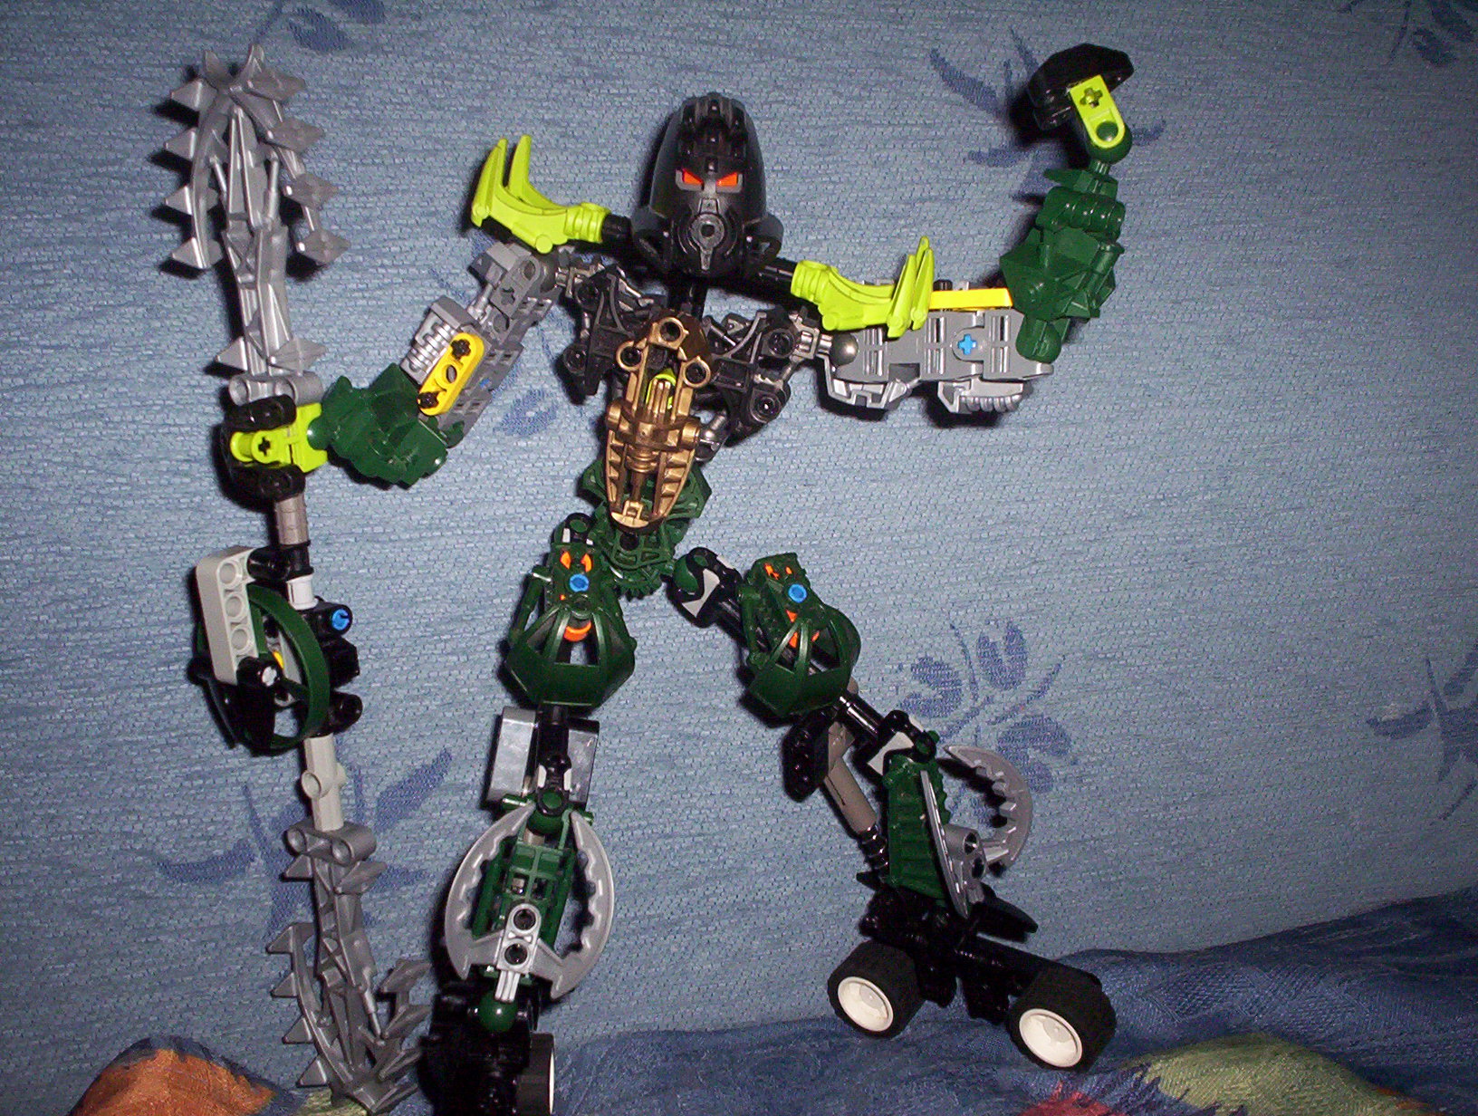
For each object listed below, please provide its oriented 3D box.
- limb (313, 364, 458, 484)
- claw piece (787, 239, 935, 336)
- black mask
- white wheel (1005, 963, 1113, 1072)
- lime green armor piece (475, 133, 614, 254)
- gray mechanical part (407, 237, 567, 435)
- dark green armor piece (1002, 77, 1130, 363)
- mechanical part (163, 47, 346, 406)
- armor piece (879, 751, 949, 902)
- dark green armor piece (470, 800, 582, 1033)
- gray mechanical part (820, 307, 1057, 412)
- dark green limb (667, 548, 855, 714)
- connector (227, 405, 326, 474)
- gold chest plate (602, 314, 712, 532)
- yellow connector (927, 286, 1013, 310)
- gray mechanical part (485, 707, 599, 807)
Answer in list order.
[{"bbox_3d":[-0.086,-0.033,0.397,0.040,0.028,0.026,8,6,24],"label":"limb"},{"bbox_3d":[0.032,-0.069,0.420,0.035,0.027,0.020,8,7,19],"label":"claw piece"},{"bbox_3d":[-0.008,-0.090,0.396,0.036,0.045,0.030,2,7,-1],"label":"black mask"},{"bbox_3d":[0.085,0.122,0.427,0.024,0.024,0.014,1,24,38],"label":"white wheel"},{"bbox_3d":[-0.049,-0.089,0.398,0.034,0.028,0.015,-3,0,0],"label":"lime green armor piece"},{"bbox_3d":[-0.065,-0.056,0.410,0.024,0.022,0.054,21,66,20],"label":"gray mechanical part"},{"bbox_3d":[0.079,-0.081,0.386,0.028,0.068,0.024,13,0,6],"label":"dark green armor piece"},{"bbox_3d":[-0.117,-0.080,0.392,0.041,0.083,0.018,0,13,13],"label":"mechanical part"},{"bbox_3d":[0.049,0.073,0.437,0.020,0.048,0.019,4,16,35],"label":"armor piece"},{"bbox_3d":[-0.053,0.090,0.413,0.023,0.061,0.022,14,16,-7],"label":"dark green armor piece"},{"bbox_3d":[0.047,-0.048,0.390,0.053,0.026,0.022,1,5,0],"label":"gray mechanical part"},{"bbox_3d":[0.008,0.016,0.388,0.045,0.029,0.027,44,-4,6],"label":"dark green limb"},{"bbox_3d":[-0.111,-0.029,0.392,0.024,0.017,0.016,3,6,-19],"label":"connector"},{"bbox_3d":[-0.019,-0.032,0.383,0.022,0.050,0.018,9,2,12],"label":"gold chest plate"},{"bbox_3d":[0.054,-0.062,0.388,0.024,0.004,0.008,0,-9,0],"label":"yellow connector"},{"bbox_3d":[-0.048,0.049,0.400,0.025,0.024,0.012,9,6,-6],"label":"gray mechanical part"}]

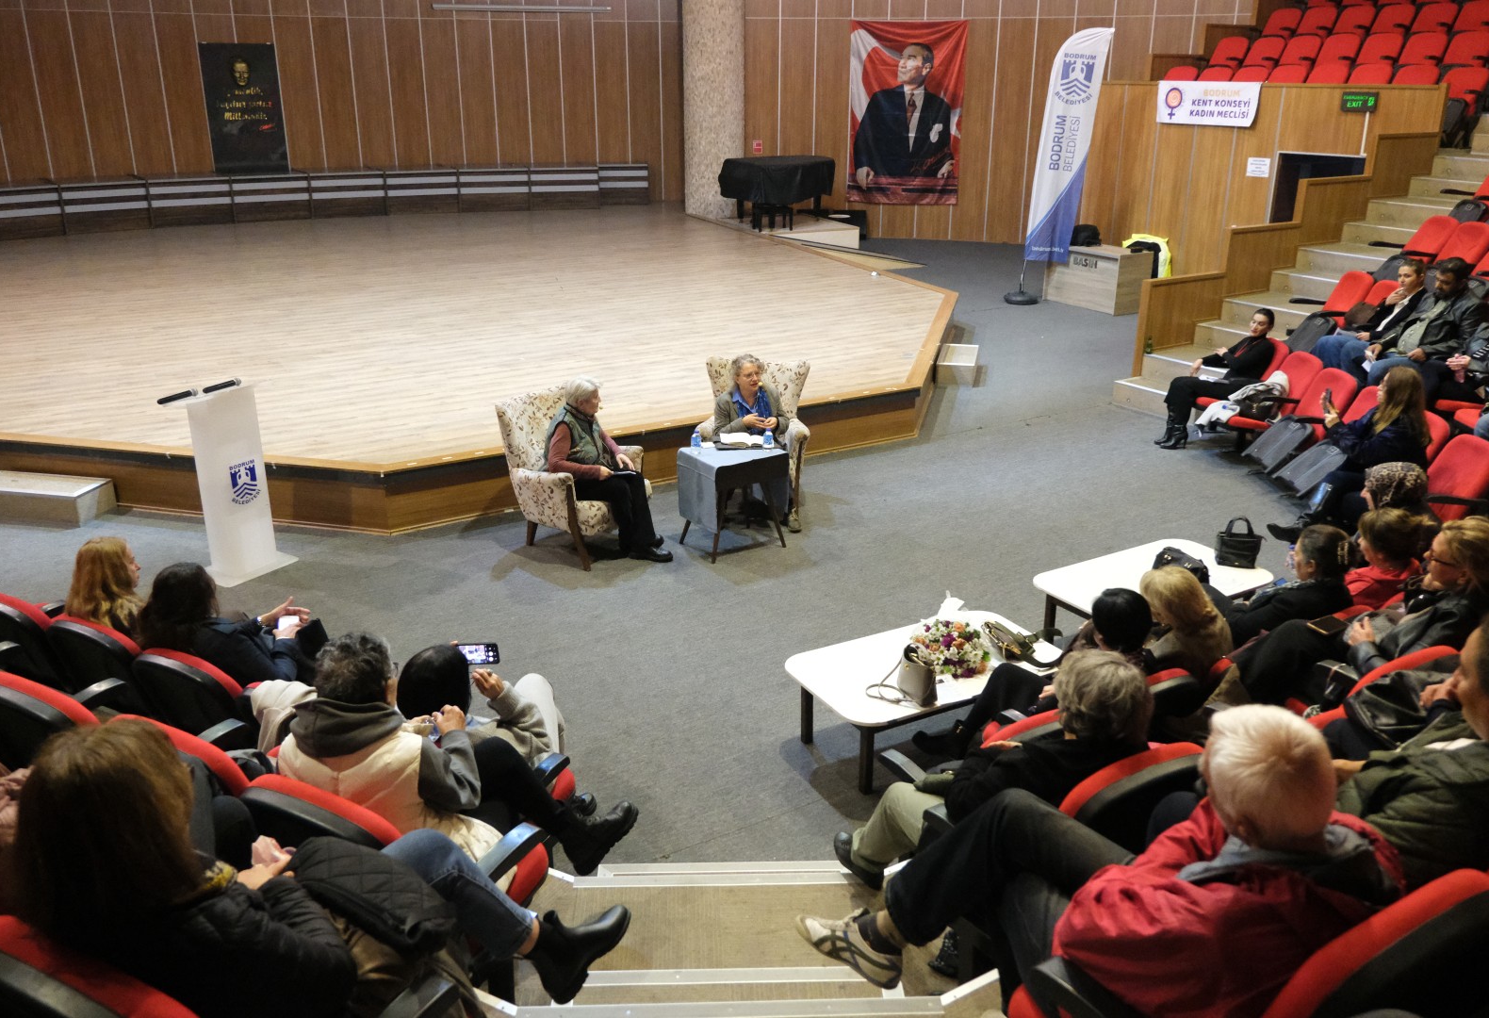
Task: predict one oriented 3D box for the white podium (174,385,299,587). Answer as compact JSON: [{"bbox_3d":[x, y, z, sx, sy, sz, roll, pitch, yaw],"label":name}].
[{"bbox_3d":[-3.150,-0.178,7.300,0.400,1.150,0.560,10,21,26],"label":"white podium"}]

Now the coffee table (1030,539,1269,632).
[{"bbox_3d":[2.230,0.566,6.521,1.265,0.401,0.729,-11,22,-29],"label":"coffee table"}]

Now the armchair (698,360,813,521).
[{"bbox_3d":[0.101,-0.518,8.498,0.770,1.020,0.800,3,19,7],"label":"armchair"}]

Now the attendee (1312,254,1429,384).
[{"bbox_3d":[4.982,-1.433,9.607,0.800,1.180,0.550,-2,19,-5],"label":"attendee"}]

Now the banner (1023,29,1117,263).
[{"bbox_3d":[4.441,-4.931,16.254,0.970,3.085,0.145,6,20,15],"label":"banner"}]

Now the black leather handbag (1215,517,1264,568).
[{"bbox_3d":[2.760,0.177,6.623,0.220,0.270,0.130,5,20,15],"label":"black leather handbag"}]

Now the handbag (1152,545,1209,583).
[{"bbox_3d":[2.399,0.290,6.471,0.150,0.155,0.300,-14,23,-35],"label":"handbag"}]

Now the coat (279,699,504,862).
[{"bbox_3d":[-0.881,0.764,2.985,0.520,0.560,0.400,12,22,31],"label":"coat"}]

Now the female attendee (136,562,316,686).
[{"bbox_3d":[-1.881,0.654,4.841,0.540,1.190,0.860,11,22,28],"label":"female attendee"}]

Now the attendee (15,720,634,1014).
[{"bbox_3d":[-0.831,0.823,2.746,0.580,1.180,1.240,16,25,39],"label":"attendee"}]

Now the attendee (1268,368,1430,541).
[{"bbox_3d":[3.971,-0.356,7.790,0.900,1.190,0.550,1,19,2],"label":"attendee"}]

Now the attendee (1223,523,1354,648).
[{"bbox_3d":[2.169,0.548,5.183,0.520,1.180,0.850,-16,25,-39],"label":"attendee"}]

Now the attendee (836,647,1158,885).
[{"bbox_3d":[0.675,0.809,3.801,0.540,1.160,1.030,-12,23,-32],"label":"attendee"}]

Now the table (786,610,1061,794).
[{"bbox_3d":[0.855,0.899,5.555,1.265,0.401,0.729,-10,22,-27],"label":"table"}]

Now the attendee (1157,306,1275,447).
[{"bbox_3d":[3.972,-1.104,9.965,0.880,1.180,0.520,-1,19,-3],"label":"attendee"}]

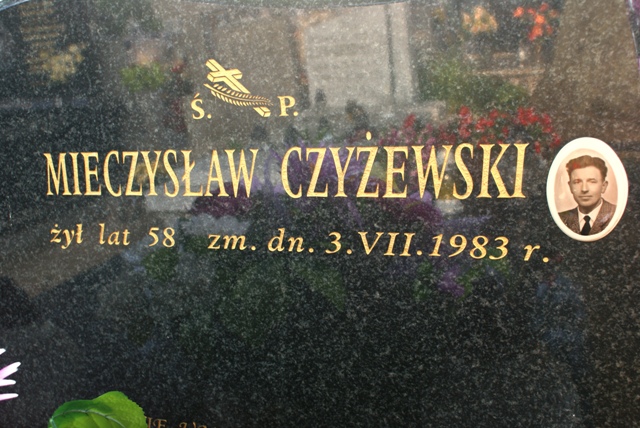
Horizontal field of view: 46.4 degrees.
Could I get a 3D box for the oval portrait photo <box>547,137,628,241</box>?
[{"bbox_3d":[0.286,-0.026,0.801,0.083,0.112,0.008,1,5,23],"label":"oval portrait photo"}]

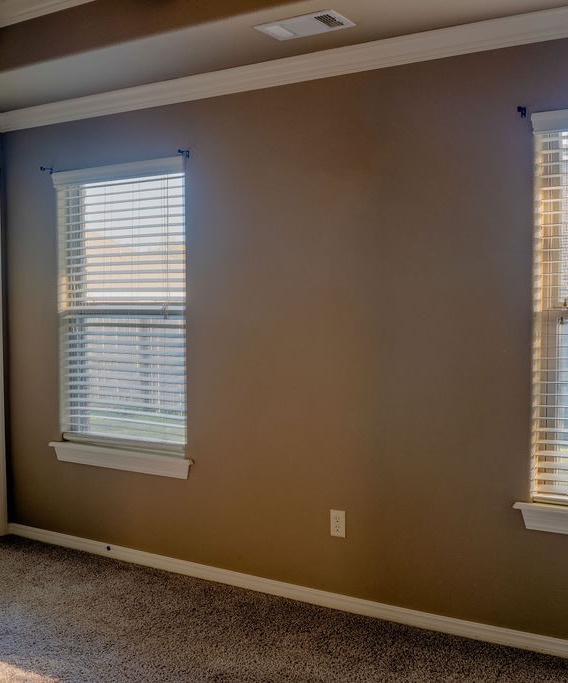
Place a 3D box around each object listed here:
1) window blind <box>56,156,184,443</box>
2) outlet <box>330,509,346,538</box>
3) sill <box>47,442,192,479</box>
[{"bbox_3d":[-0.832,-0.168,4.084,0.884,1.451,0.070,2,4,31],"label":"window blind"},{"bbox_3d":[0.234,0.799,3.477,0.069,0.116,0.012,2,4,31],"label":"outlet"},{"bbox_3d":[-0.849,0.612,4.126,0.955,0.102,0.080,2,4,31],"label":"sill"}]

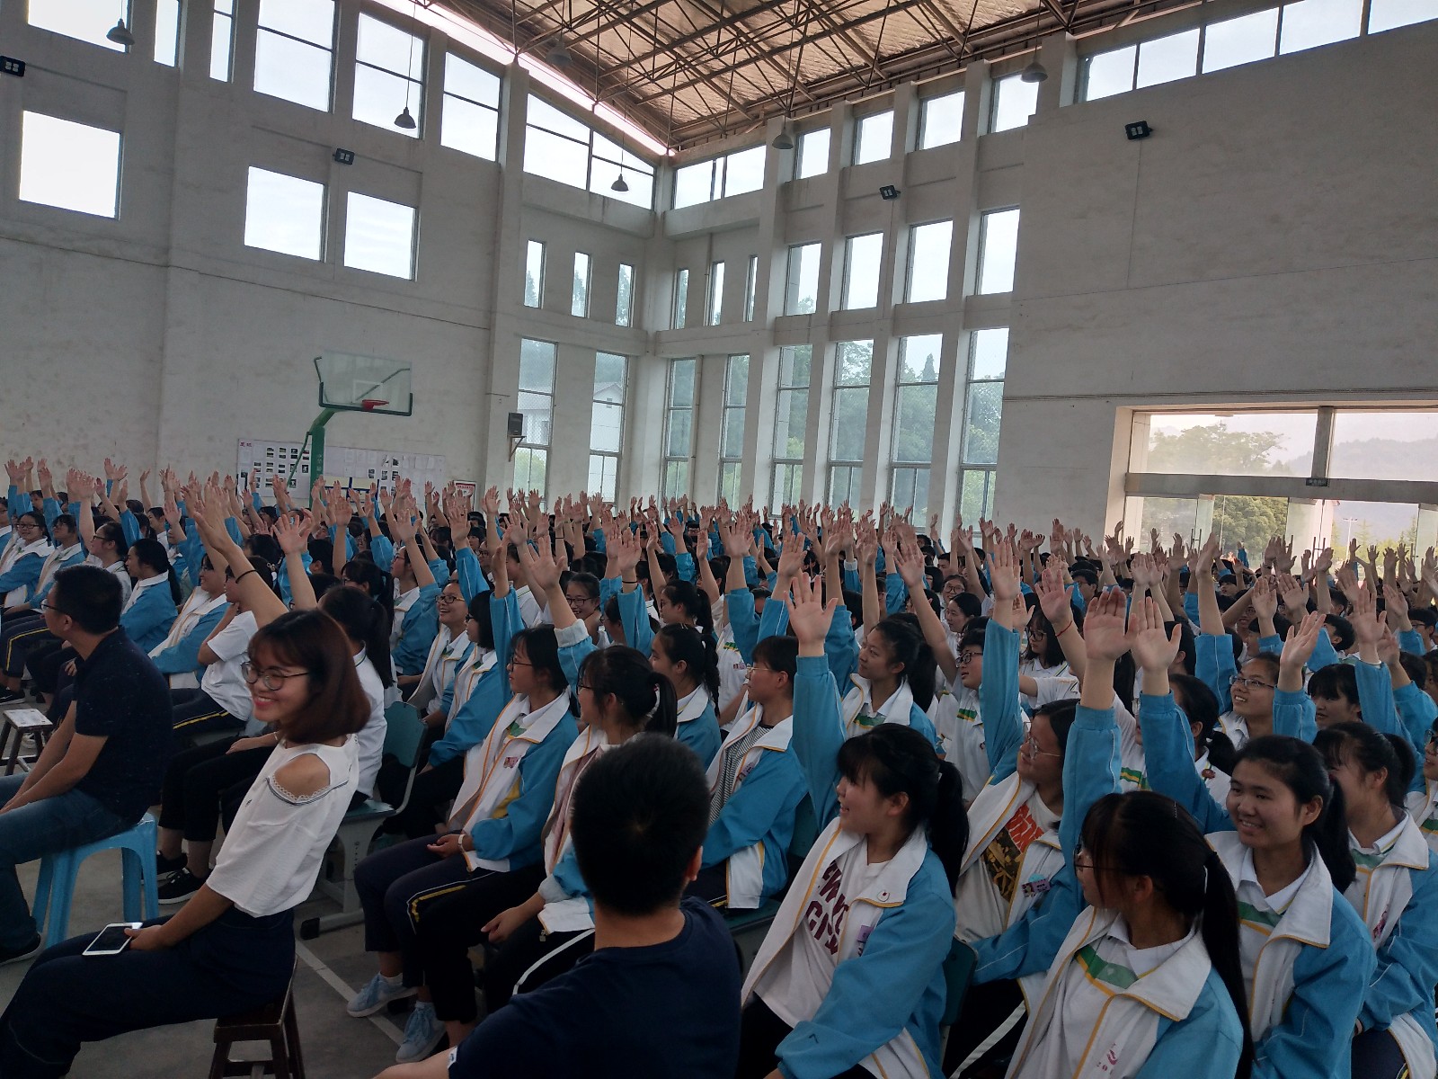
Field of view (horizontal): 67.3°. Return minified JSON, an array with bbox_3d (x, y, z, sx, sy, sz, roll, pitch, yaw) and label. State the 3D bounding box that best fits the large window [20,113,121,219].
[{"bbox_3d":[-13.536,-7.799,22.605,1.780,1.810,0.150,2,3,-41],"label":"large window"}]

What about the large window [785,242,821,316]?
[{"bbox_3d":[2.183,-6.809,28.302,0.150,1.820,1.190,2,3,-41],"label":"large window"}]

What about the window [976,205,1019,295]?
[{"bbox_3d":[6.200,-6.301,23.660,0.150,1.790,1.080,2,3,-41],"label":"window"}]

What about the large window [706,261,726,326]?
[{"bbox_3d":[-0.065,-7.007,30.848,0.150,1.780,0.610,1,3,-44],"label":"large window"}]

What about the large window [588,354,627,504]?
[{"bbox_3d":[-3.256,-3.243,31.463,1.150,4.300,0.150,1,3,-44],"label":"large window"}]

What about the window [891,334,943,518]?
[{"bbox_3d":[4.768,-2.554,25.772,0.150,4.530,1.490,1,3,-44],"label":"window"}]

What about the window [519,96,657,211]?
[{"bbox_3d":[-3.592,-11.083,31.138,4.540,2.120,0.150,2,3,-41],"label":"window"}]

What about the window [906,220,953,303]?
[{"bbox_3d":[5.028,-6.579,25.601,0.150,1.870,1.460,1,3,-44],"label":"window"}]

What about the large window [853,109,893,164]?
[{"bbox_3d":[3.803,-9.856,26.586,0.150,1.120,1.210,2,3,-41],"label":"large window"}]

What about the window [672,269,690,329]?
[{"bbox_3d":[-1.107,-7.110,31.938,0.150,1.770,0.620,1,3,-44],"label":"window"}]

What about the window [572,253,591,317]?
[{"bbox_3d":[-3.976,-7.349,31.280,0.530,1.820,0.150,2,3,-41],"label":"window"}]

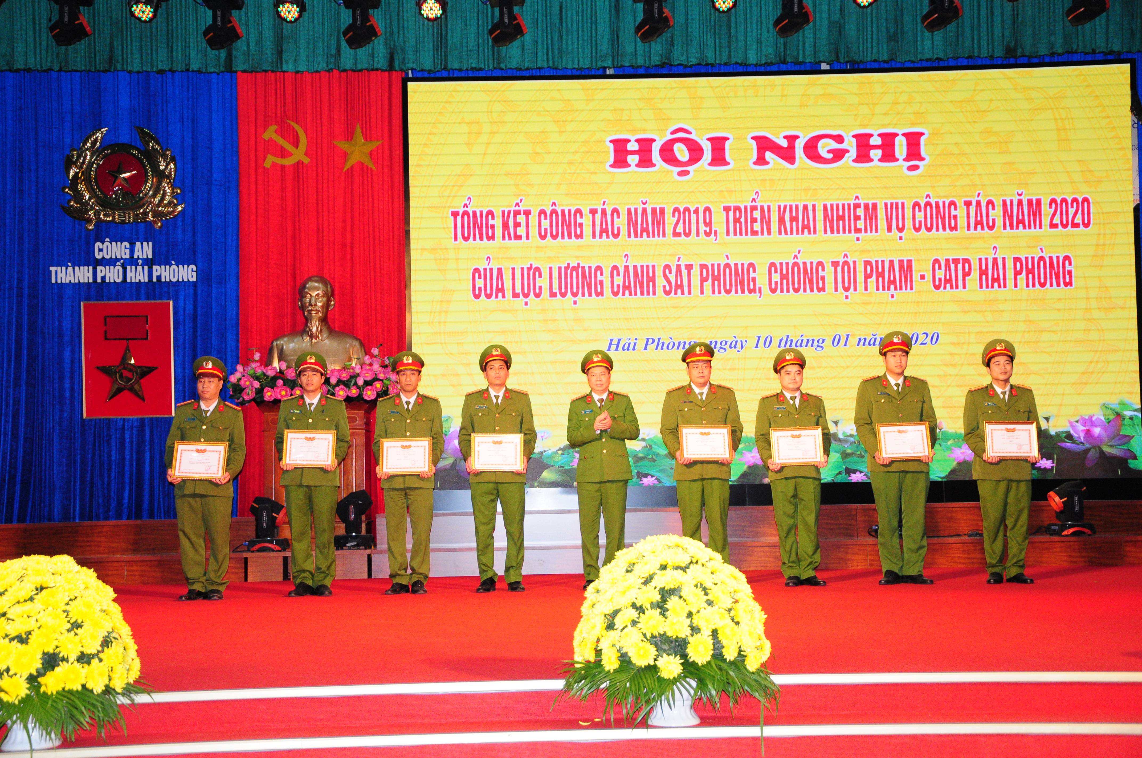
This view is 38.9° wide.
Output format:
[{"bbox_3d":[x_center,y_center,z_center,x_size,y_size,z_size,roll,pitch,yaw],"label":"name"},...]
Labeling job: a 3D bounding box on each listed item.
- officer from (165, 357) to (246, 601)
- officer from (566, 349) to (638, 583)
[{"bbox_3d":[-2.652,0.711,11.700,0.594,1.751,0.390,-1,-1,7],"label":"officer"},{"bbox_3d":[0.234,0.659,11.750,0.539,1.739,0.380,-1,-1,-8],"label":"officer"}]

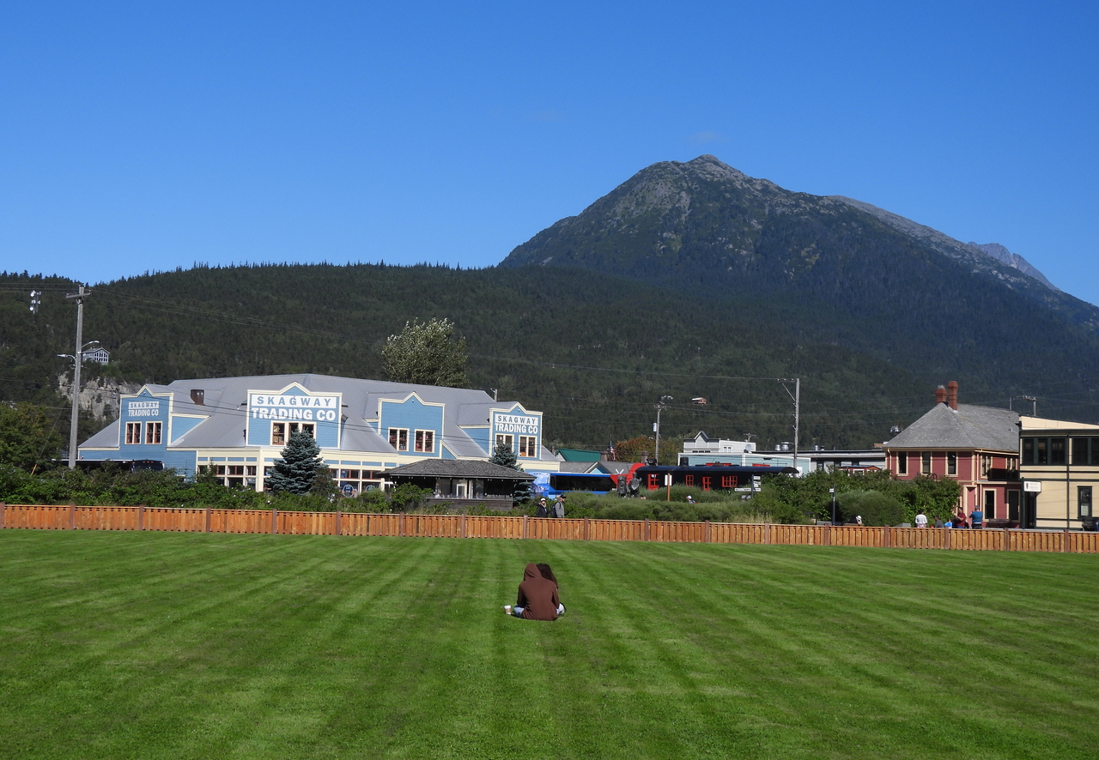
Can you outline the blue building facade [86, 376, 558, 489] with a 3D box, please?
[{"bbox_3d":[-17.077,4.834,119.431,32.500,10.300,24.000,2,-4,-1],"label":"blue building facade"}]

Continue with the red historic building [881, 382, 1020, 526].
[{"bbox_3d":[33.549,6.264,127.543,8.000,11.200,15.500,-1,-5,30],"label":"red historic building"}]

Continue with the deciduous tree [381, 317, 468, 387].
[{"bbox_3d":[-12.185,3.325,156.151,8.700,19.000,8.700,2,-4,0],"label":"deciduous tree"}]

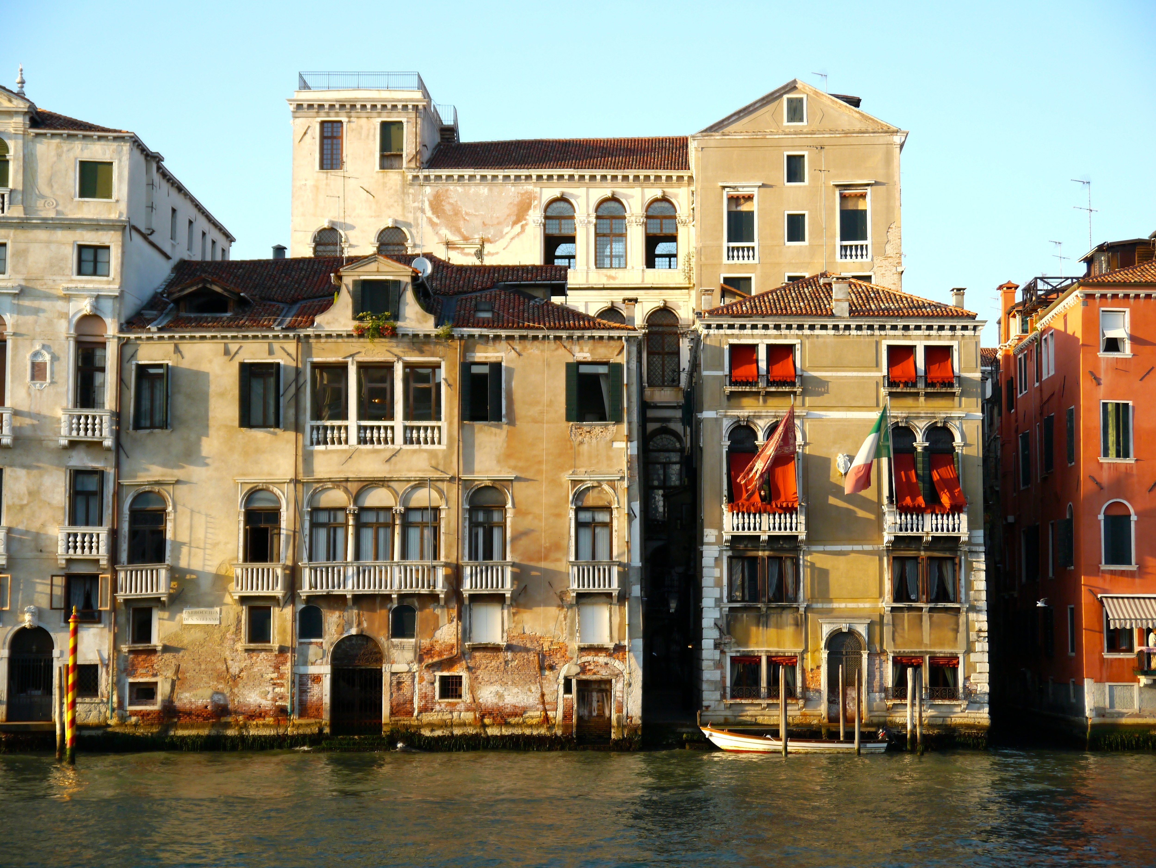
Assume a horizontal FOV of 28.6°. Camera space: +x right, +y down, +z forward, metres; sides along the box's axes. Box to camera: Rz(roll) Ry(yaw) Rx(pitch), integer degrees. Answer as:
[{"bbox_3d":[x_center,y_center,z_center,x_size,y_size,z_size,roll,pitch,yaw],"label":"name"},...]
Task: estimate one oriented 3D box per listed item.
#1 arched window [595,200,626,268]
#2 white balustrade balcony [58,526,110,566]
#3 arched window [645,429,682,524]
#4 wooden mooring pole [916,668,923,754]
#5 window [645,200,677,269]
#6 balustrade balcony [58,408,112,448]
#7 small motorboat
[{"bbox_3d":[1.540,-9.406,107.300,1.492,3.282,0.350,0,-6,3],"label":"arched window"},{"bbox_3d":[-16.628,3.784,76.488,1.688,1.332,0.600,1,-6,-11],"label":"white balustrade balcony"},{"bbox_3d":[4.041,1.984,105.986,1.726,4.390,0.300,0,-6,0],"label":"arched window"},{"bbox_3d":[10.773,8.731,71.563,0.200,2.655,0.200,0,-6,0],"label":"wooden mooring pole"},{"bbox_3d":[3.935,-9.393,107.101,1.532,3.276,0.300,0,-6,0],"label":"window"},{"bbox_3d":[-16.635,-0.154,76.872,1.785,1.345,0.600,1,-6,-11],"label":"balustrade balcony"},{"bbox_3d":[7.108,10.031,74.488,6.160,0.986,1.600,0,-6,0],"label":"small motorboat"}]

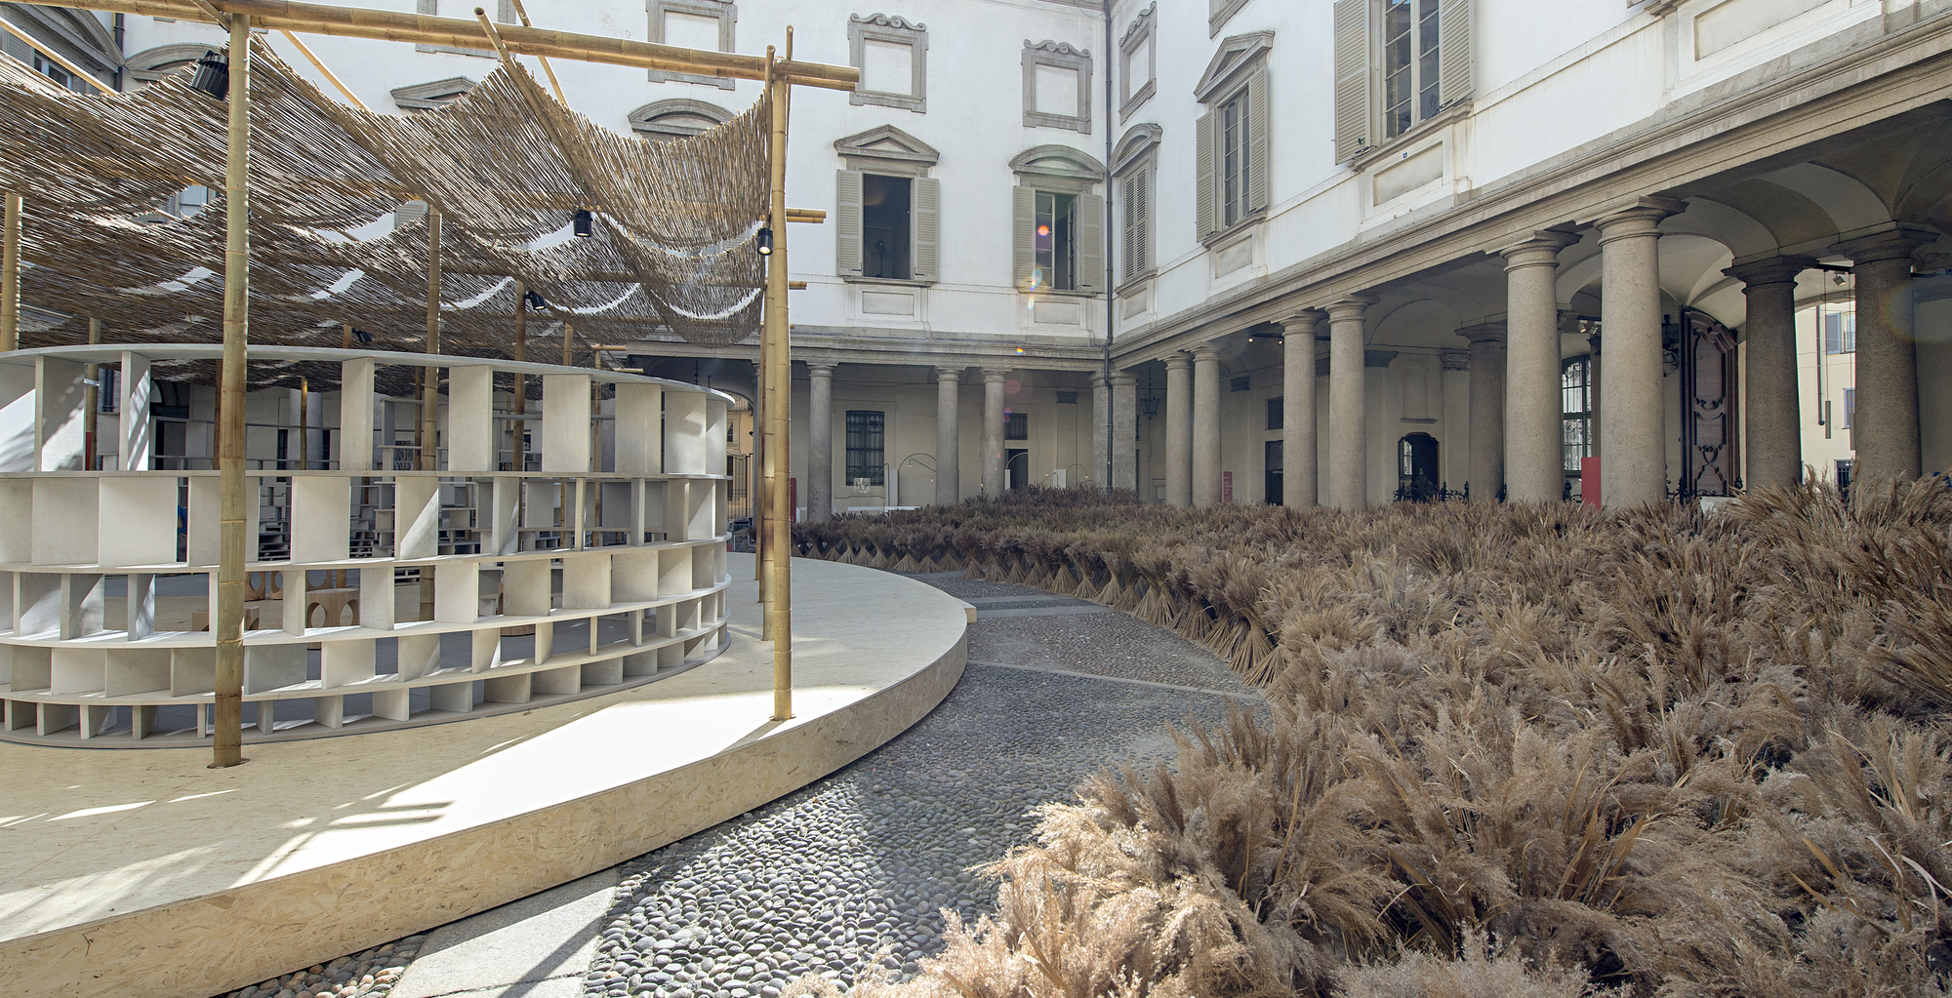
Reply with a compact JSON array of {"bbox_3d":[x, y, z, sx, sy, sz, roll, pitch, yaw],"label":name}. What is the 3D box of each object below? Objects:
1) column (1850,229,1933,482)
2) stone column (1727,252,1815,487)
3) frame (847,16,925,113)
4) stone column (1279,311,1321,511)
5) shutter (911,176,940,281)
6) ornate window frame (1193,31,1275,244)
[{"bbox_3d":[13.365,-1.311,11.114,0.756,4.790,0.756,-1,1,-16],"label":"column"},{"bbox_3d":[13.001,-1.329,12.357,0.756,4.790,0.756,-1,1,-16],"label":"stone column"},{"bbox_3d":[-2.236,-11.334,19.626,2.079,2.466,0.250,0,0,-16],"label":"frame"},{"bbox_3d":[6.128,-1.031,14.344,0.660,4.961,0.660,0,0,-16],"label":"stone column"},{"bbox_3d":[-1.277,-7.079,19.910,0.741,2.710,0.080,0,0,-16],"label":"shutter"},{"bbox_3d":[5.327,-7.493,15.611,0.320,4.096,2.527,0,0,-16],"label":"ornate window frame"}]

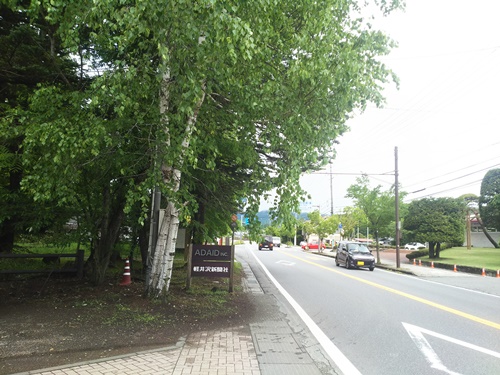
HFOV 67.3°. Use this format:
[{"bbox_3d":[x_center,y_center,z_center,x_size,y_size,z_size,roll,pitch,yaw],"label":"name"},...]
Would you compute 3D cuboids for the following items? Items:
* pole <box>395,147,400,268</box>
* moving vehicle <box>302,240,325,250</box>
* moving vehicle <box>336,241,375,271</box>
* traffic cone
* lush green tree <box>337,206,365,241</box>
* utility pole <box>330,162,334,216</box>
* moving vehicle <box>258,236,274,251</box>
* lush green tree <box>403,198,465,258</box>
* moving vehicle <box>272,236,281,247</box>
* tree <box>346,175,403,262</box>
[{"bbox_3d":[8.744,1.045,22.200,0.240,7.300,0.240,2,-8,0],"label":"pole"},{"bbox_3d":[9.574,8.599,56.000,3.750,1.500,1.660,2,-8,-3],"label":"moving vehicle"},{"bbox_3d":[6.258,4.000,22.400,1.480,1.620,3.400,2,-8,-1],"label":"moving vehicle"},{"bbox_3d":[-3.415,2.297,10.300,0.370,0.730,0.370,2,-8,0],"label":"traffic cone"},{"bbox_3d":[8.820,3.873,32.000,2.500,4.300,2.500,2,-8,0],"label":"lush green tree"},{"bbox_3d":[10.959,2.505,50.000,0.320,12.000,0.320,2,-8,0],"label":"utility pole"},{"bbox_3d":[2.087,7.161,47.500,1.680,1.760,3.900,2,-8,-3],"label":"moving vehicle"},{"bbox_3d":[13.132,2.869,26.800,4.500,4.350,4.300,2,-8,0],"label":"lush green tree"},{"bbox_3d":[4.943,10.006,69.000,1.620,1.900,3.900,2,-8,-3],"label":"moving vehicle"},{"bbox_3d":[8.523,2.085,25.300,4.000,6.000,3.900,2,-8,0],"label":"tree"}]

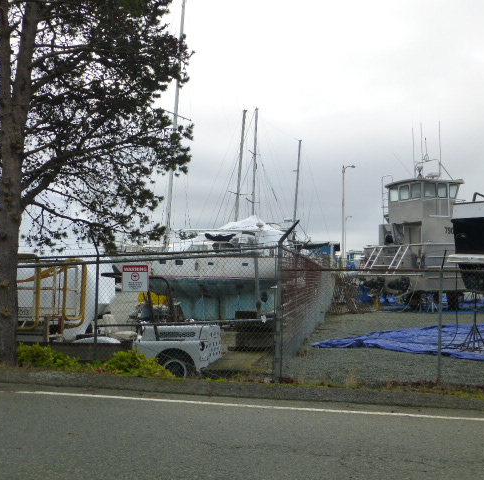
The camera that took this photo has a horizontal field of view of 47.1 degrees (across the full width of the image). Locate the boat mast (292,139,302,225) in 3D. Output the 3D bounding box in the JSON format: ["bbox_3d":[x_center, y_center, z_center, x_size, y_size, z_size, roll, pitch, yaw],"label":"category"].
[{"bbox_3d":[4.004,-3.652,40.255,0.160,7.420,0.160,4,-4,0],"label":"boat mast"}]

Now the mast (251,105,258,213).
[{"bbox_3d":[0.907,-4.929,40.332,0.180,9.670,0.180,2,-4,0],"label":"mast"}]

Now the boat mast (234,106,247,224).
[{"bbox_3d":[-0.118,-4.289,36.298,0.190,8.690,0.190,4,-4,0],"label":"boat mast"}]

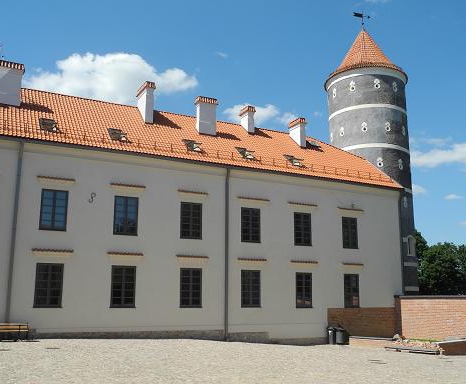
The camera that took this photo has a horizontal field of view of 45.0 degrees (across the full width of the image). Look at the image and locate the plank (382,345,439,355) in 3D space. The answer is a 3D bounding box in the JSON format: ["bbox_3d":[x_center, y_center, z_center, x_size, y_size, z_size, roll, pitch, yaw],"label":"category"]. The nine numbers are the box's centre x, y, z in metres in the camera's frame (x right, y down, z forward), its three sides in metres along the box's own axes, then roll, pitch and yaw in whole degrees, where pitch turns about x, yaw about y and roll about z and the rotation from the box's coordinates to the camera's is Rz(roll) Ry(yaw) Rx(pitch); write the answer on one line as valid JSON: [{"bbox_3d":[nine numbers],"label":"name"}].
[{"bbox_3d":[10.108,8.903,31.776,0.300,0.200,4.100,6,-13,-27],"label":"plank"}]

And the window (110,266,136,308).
[{"bbox_3d":[-5.793,4.998,29.668,1.323,2.167,0.180,6,-13,-28],"label":"window"}]

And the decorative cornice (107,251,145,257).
[{"bbox_3d":[-5.692,3.353,29.867,1.924,0.240,0.250,6,-13,-28],"label":"decorative cornice"}]

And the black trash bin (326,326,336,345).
[{"bbox_3d":[6.089,8.915,34.850,0.520,1.060,0.550,3,-12,-13],"label":"black trash bin"}]

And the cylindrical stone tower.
[{"bbox_3d":[11.781,-1.512,47.910,7.050,27.000,7.050,0,-12,0],"label":"cylindrical stone tower"}]

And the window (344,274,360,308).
[{"bbox_3d":[7.494,6.264,35.469,1.208,2.086,0.150,6,-13,-27],"label":"window"}]

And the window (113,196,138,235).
[{"bbox_3d":[-5.152,1.135,27.032,1.178,1.870,0.140,6,-13,-28],"label":"window"}]

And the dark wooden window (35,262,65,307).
[{"bbox_3d":[-9.132,4.641,27.914,1.323,2.167,0.180,6,-13,-28],"label":"dark wooden window"}]

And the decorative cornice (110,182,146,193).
[{"bbox_3d":[-5.538,-0.196,29.738,1.940,0.340,0.250,6,-13,-27],"label":"decorative cornice"}]

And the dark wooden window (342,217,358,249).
[{"bbox_3d":[6.950,2.442,33.444,1.178,1.870,0.140,6,-13,-28],"label":"dark wooden window"}]

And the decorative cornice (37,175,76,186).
[{"bbox_3d":[-8.034,-0.500,25.601,1.683,0.320,0.220,6,-13,-28],"label":"decorative cornice"}]

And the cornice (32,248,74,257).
[{"bbox_3d":[-8.771,2.973,27.378,1.950,0.330,0.250,6,-13,-27],"label":"cornice"}]

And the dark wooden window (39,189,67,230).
[{"bbox_3d":[-8.112,0.815,25.464,1.178,1.870,0.140,6,-13,-28],"label":"dark wooden window"}]

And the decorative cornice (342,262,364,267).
[{"bbox_3d":[7.583,4.660,35.663,1.710,0.250,0.250,6,-13,-27],"label":"decorative cornice"}]

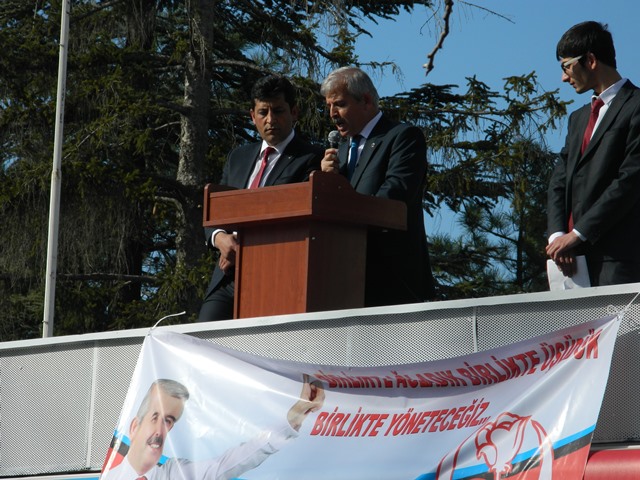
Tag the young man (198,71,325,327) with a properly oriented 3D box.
[{"bbox_3d":[-0.227,0.235,14.838,0.530,1.690,0.420,-1,-9,27],"label":"young man"}]

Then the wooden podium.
[{"bbox_3d":[-0.071,0.399,14.402,0.455,1.190,0.572,9,-10,-42],"label":"wooden podium"}]

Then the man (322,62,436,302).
[{"bbox_3d":[0.231,0.214,14.638,0.520,1.690,0.430,-5,-10,43],"label":"man"}]

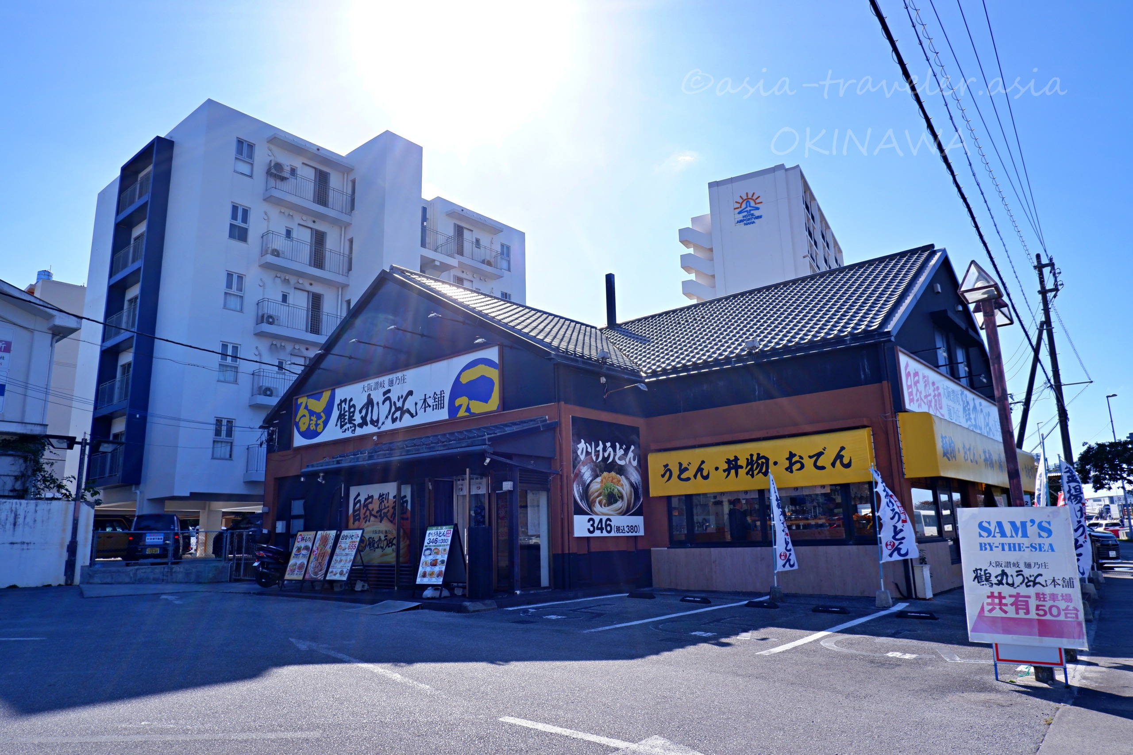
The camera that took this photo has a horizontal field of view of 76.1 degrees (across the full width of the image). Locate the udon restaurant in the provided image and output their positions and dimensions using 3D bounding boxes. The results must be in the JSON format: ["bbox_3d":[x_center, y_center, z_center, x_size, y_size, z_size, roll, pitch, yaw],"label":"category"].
[{"bbox_3d":[1.625,1.642,21.104,18.490,8.060,14.540,-11,-16,39],"label":"udon restaurant"}]

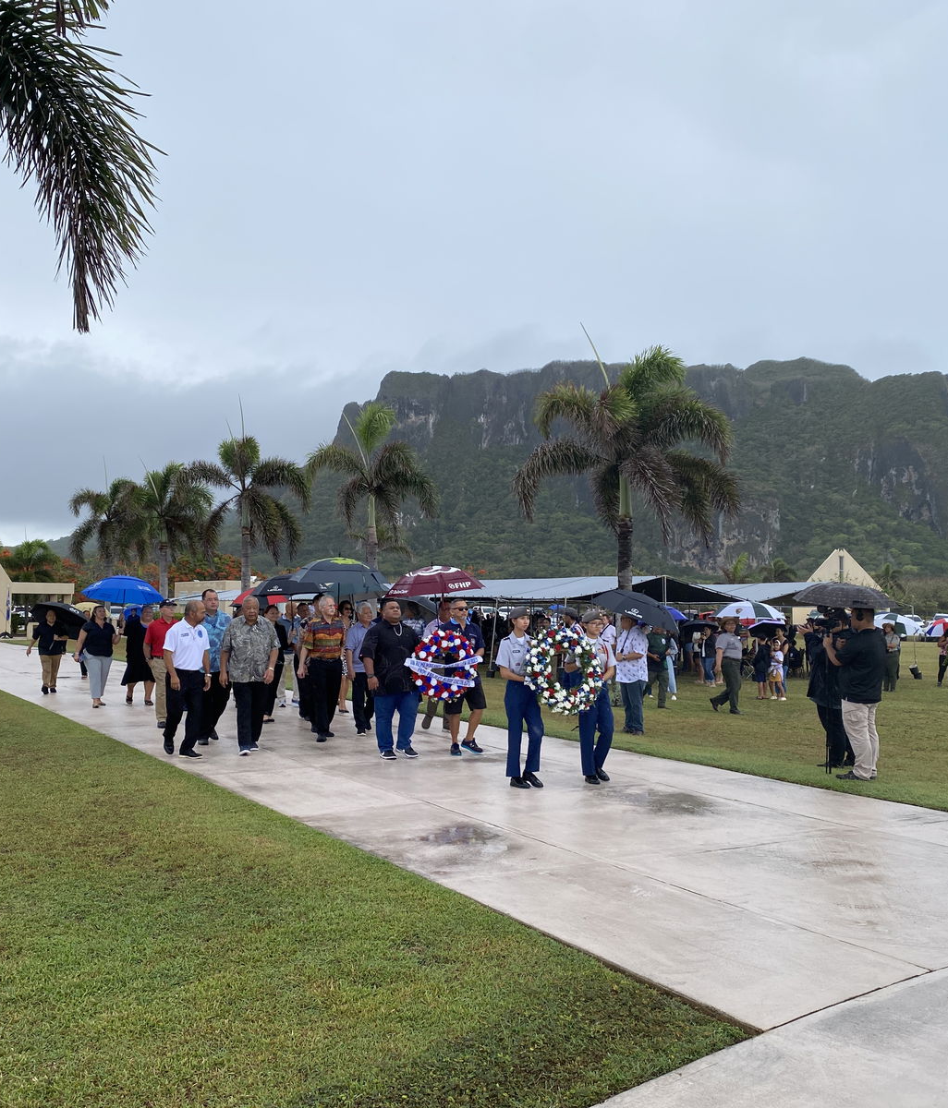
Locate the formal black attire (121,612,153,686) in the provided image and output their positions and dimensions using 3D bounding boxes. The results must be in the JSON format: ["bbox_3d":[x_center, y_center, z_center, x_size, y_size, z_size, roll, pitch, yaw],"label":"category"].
[{"bbox_3d":[-5.488,1.591,18.100,0.580,1.200,0.420,2,-3,-28],"label":"formal black attire"}]

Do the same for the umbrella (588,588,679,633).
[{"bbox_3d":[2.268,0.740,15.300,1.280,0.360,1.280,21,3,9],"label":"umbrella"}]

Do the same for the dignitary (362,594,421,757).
[{"bbox_3d":[-0.894,1.347,12.100,0.640,1.740,0.450,2,-3,-27],"label":"dignitary"}]

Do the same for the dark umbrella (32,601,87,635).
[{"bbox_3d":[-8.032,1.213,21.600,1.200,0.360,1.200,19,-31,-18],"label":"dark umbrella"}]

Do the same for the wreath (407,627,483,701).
[{"bbox_3d":[-0.305,1.167,11.750,0.820,0.780,0.200,2,-3,-27],"label":"wreath"}]

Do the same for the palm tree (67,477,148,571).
[{"bbox_3d":[-16.322,0.283,49.500,3.500,7.300,3.500,2,-3,-31],"label":"palm tree"}]

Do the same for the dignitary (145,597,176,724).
[{"bbox_3d":[-4.206,1.477,14.950,0.500,1.720,0.380,2,-3,-30],"label":"dignitary"}]

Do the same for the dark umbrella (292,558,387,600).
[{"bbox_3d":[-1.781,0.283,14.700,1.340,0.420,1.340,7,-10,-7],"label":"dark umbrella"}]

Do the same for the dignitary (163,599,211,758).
[{"bbox_3d":[-3.140,1.365,12.150,0.550,1.730,0.450,2,-3,-29],"label":"dignitary"}]

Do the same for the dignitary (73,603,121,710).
[{"bbox_3d":[-6.011,1.648,17.700,0.680,1.650,0.450,2,-3,-28],"label":"dignitary"}]

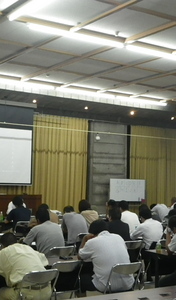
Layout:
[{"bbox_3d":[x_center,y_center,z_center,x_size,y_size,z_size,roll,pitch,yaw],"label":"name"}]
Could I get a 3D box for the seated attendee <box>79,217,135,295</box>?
[{"bbox_3d":[0.189,1.527,6.085,0.580,1.270,0.820,4,-4,-34],"label":"seated attendee"}]

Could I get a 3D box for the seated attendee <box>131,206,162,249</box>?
[{"bbox_3d":[1.010,1.609,8.304,0.540,1.280,0.800,3,-5,-35],"label":"seated attendee"}]

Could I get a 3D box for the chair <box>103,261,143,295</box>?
[{"bbox_3d":[0.339,1.683,5.679,0.460,0.770,0.490,4,-5,-37],"label":"chair"}]

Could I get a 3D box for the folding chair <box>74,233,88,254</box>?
[{"bbox_3d":[-0.155,1.961,9.304,0.460,0.770,0.480,4,-4,-34],"label":"folding chair"}]

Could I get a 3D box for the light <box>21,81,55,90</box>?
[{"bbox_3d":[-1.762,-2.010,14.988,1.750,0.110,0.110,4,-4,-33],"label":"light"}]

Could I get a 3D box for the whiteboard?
[{"bbox_3d":[1.590,1.619,19.500,1.810,0.920,0.060,4,-4,-34],"label":"whiteboard"}]

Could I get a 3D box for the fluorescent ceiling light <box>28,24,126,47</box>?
[{"bbox_3d":[-0.188,-2.312,9.912,2.380,0.120,0.160,3,-5,-35],"label":"fluorescent ceiling light"}]

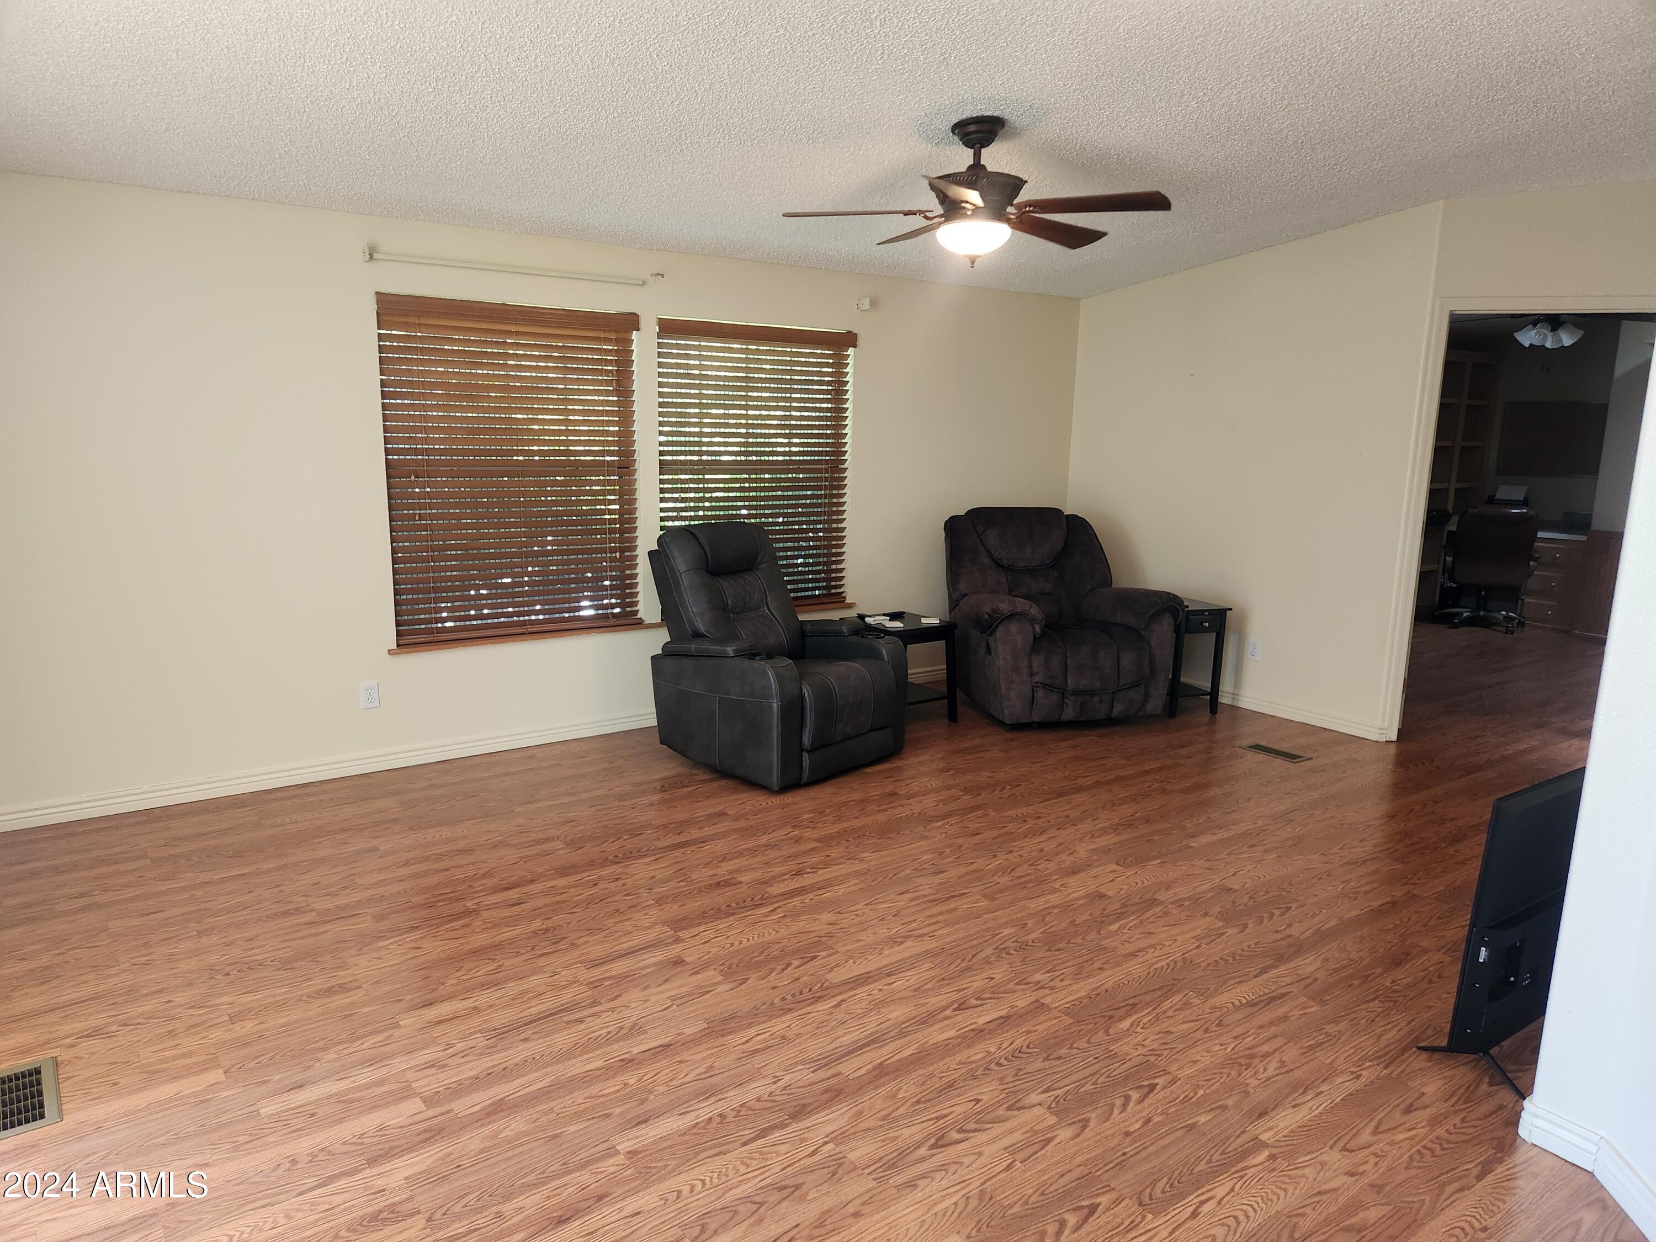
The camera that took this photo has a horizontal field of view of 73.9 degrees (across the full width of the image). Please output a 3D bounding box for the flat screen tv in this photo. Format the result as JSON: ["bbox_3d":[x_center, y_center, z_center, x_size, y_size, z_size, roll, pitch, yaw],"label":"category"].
[{"bbox_3d":[1.998,0.728,2.930,1.080,0.680,0.260,-6,13,-35],"label":"flat screen tv"}]

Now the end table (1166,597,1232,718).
[{"bbox_3d":[1.890,0.179,6.112,0.320,0.585,0.580,-3,11,-20],"label":"end table"}]

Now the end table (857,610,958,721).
[{"bbox_3d":[0.377,0.254,5.726,0.420,0.515,0.430,-6,13,-35],"label":"end table"}]

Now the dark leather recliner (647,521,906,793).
[{"bbox_3d":[-0.241,0.097,5.071,1.000,1.035,0.860,11,15,43],"label":"dark leather recliner"}]

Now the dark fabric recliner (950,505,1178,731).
[{"bbox_3d":[1.222,-0.049,6.016,1.000,1.040,1.010,-2,11,-17],"label":"dark fabric recliner"}]

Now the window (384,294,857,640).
[{"bbox_3d":[-0.849,-0.704,5.247,2.410,1.450,0.100,-6,13,-35],"label":"window"}]

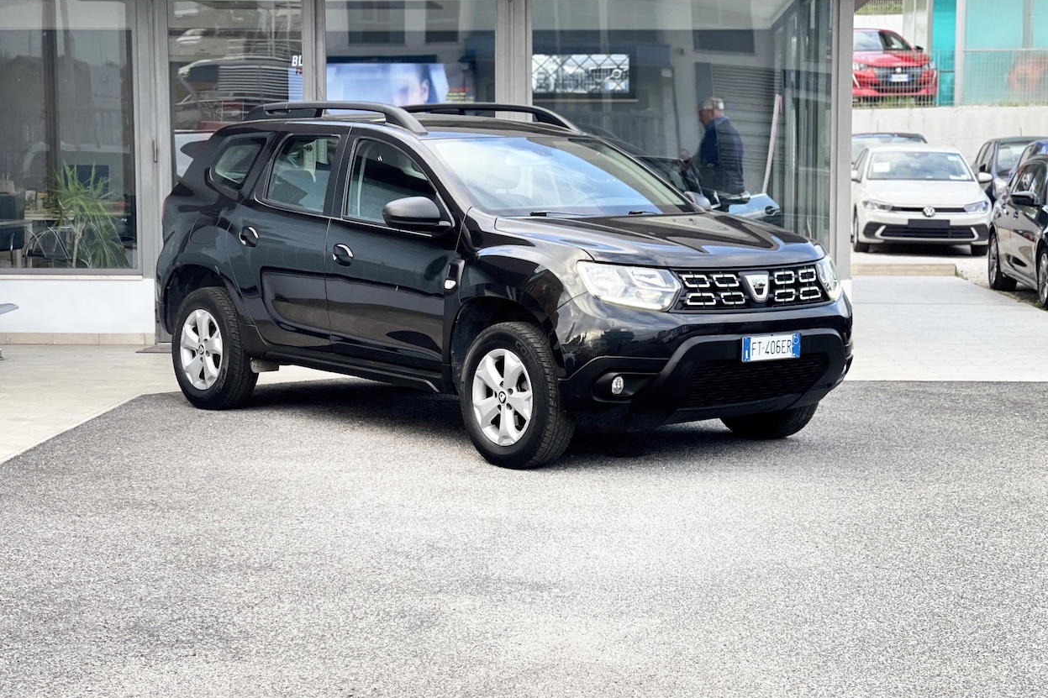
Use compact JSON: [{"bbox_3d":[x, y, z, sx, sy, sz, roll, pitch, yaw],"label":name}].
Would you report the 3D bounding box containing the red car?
[{"bbox_3d":[6.180,-5.150,35.500,1.800,1.440,4.050,-1,6,-10],"label":"red car"}]

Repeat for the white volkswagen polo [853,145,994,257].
[{"bbox_3d":[5.350,-2.080,26.600,1.800,1.450,4.070,1,6,5],"label":"white volkswagen polo"}]

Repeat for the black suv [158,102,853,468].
[{"bbox_3d":[-0.250,-0.452,10.130,1.870,1.690,4.340,-5,7,-39],"label":"black suv"}]

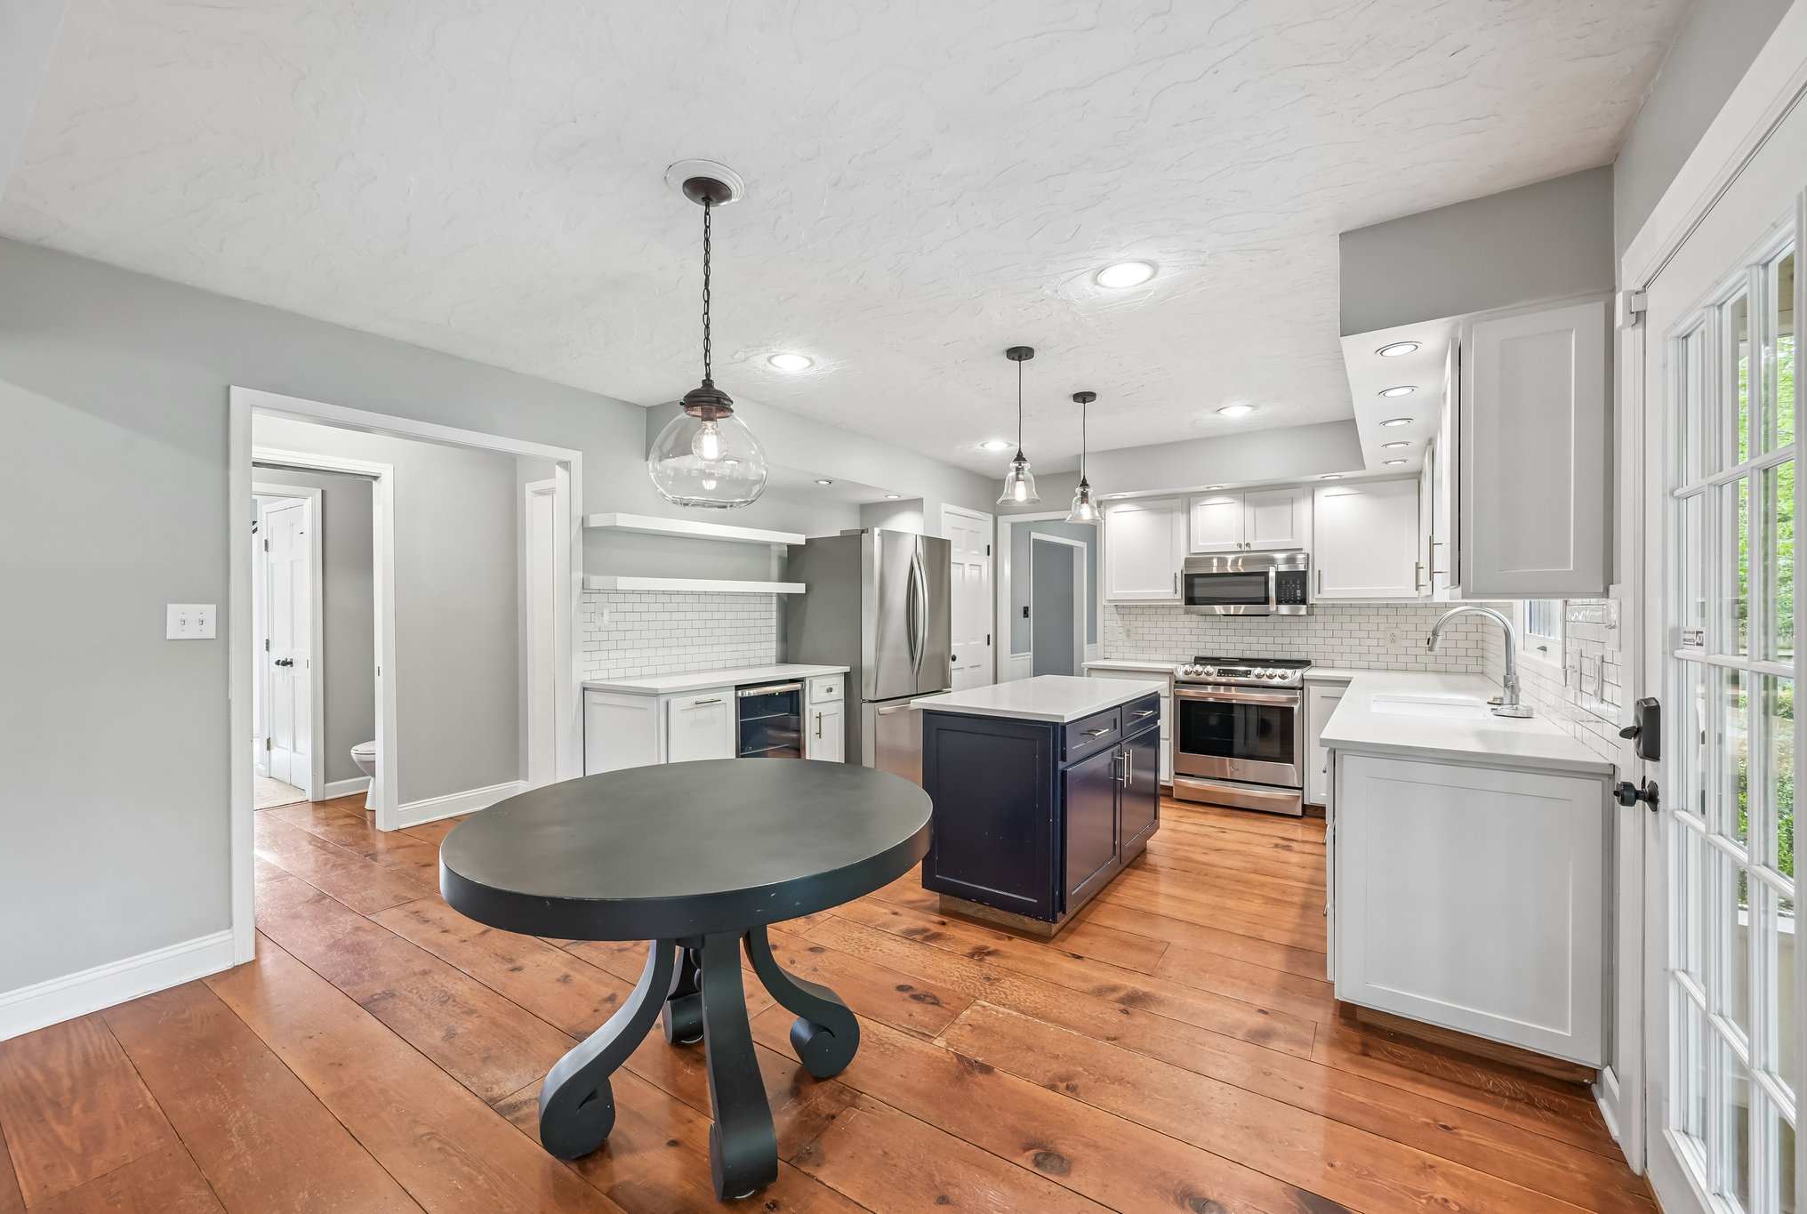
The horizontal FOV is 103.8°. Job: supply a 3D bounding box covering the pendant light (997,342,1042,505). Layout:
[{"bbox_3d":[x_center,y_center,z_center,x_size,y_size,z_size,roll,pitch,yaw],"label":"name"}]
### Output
[{"bbox_3d":[0.523,-0.799,3.138,0.200,0.670,0.200,0,0,0],"label":"pendant light"}]

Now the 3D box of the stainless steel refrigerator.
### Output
[{"bbox_3d":[-0.205,0.420,5.081,0.830,1.800,0.915,0,0,34],"label":"stainless steel refrigerator"}]

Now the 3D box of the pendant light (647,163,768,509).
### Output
[{"bbox_3d":[-0.524,-0.703,1.888,0.314,0.855,0.314,0,0,0],"label":"pendant light"}]

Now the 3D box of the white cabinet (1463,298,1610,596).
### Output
[{"bbox_3d":[1.817,-0.413,2.099,0.336,0.773,0.420,0,0,34],"label":"white cabinet"}]

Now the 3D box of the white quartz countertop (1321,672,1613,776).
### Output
[{"bbox_3d":[2.450,0.427,3.305,0.656,0.030,3.071,0,0,34],"label":"white quartz countertop"}]

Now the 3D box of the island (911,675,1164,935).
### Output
[{"bbox_3d":[0.738,0.866,3.459,0.693,0.913,1.469,0,0,34],"label":"island"}]

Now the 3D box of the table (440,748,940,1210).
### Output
[{"bbox_3d":[-0.527,0.939,1.937,1.206,0.782,1.206,0,0,34],"label":"table"}]

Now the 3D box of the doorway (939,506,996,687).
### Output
[{"bbox_3d":[0.522,0.239,6.089,0.115,2.145,0.887,0,0,34],"label":"doorway"}]

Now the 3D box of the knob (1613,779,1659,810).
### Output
[{"bbox_3d":[1.652,0.418,1.600,0.065,0.062,0.061,0,0,34],"label":"knob"}]

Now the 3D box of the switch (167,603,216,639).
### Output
[{"bbox_3d":[-2.503,0.053,2.492,0.014,0.120,0.125,0,0,34],"label":"switch"}]

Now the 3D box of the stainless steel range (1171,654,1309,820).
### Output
[{"bbox_3d":[2.306,0.848,4.802,0.758,0.935,0.680,0,0,34],"label":"stainless steel range"}]

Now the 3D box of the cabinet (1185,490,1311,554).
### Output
[{"bbox_3d":[2.413,-0.576,4.943,0.749,0.430,0.345,0,0,34],"label":"cabinet"}]

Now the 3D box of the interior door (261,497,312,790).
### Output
[{"bbox_3d":[-4.546,0.302,5.234,0.840,2.030,0.045,0,0,34],"label":"interior door"}]

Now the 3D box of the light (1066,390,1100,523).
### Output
[{"bbox_3d":[0.995,-0.822,3.880,0.200,0.685,0.200,0,0,34],"label":"light"}]

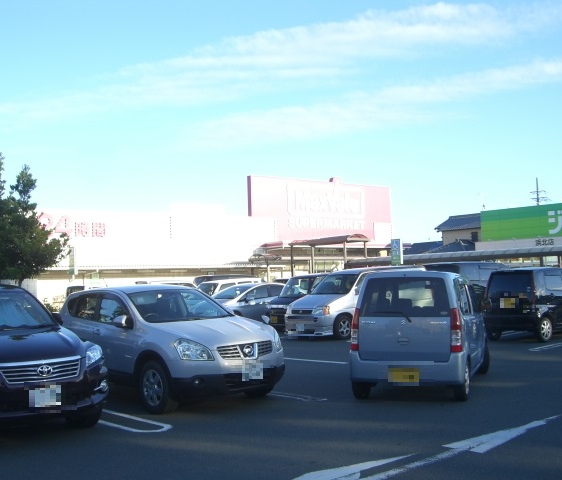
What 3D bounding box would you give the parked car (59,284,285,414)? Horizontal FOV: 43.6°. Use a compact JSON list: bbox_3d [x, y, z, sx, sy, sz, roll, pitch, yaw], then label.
[{"bbox_3d":[-1.702,1.440,10.263,1.780,1.615,4.315,0,-4,-38],"label":"parked car"}]

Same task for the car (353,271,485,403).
[{"bbox_3d":[2.113,1.258,10.158,1.475,1.645,3.395,-4,-3,21],"label":"car"}]

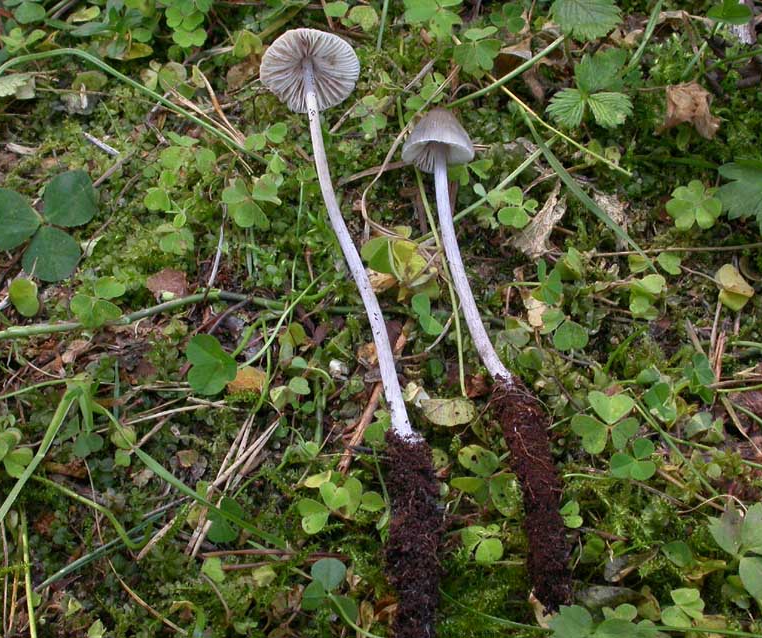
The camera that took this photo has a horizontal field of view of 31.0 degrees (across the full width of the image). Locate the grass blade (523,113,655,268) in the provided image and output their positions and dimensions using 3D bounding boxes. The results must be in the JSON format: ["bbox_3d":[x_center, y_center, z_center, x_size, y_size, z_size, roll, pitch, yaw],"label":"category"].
[{"bbox_3d":[0.063,-0.040,0.429,0.006,0.008,0.068,-30,67,-14],"label":"grass blade"}]

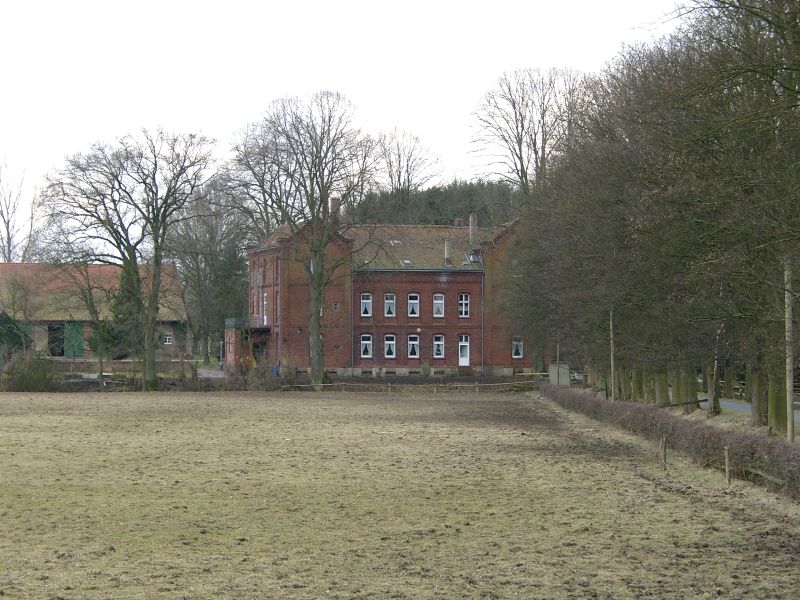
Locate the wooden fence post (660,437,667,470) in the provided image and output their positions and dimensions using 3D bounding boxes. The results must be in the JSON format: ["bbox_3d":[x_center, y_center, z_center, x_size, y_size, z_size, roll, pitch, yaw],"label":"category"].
[{"bbox_3d":[7.183,4.184,63.000,0.120,0.930,0.120,0,-1,0],"label":"wooden fence post"}]

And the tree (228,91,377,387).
[{"bbox_3d":[-7.973,-5.029,189.000,12.000,24.200,11.500,0,-1,0],"label":"tree"}]

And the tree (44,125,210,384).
[{"bbox_3d":[-21.695,-3.264,184.000,13.300,20.700,12.500,0,-1,0],"label":"tree"}]

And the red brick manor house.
[{"bbox_3d":[-1.550,-0.347,222.489,29.300,15.300,15.000,0,-1,-14],"label":"red brick manor house"}]

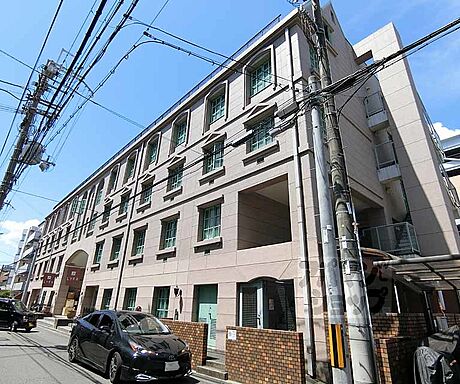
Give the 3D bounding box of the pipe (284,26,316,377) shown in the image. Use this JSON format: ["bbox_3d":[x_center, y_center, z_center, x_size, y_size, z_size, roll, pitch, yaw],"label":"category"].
[{"bbox_3d":[2.156,-1.250,8.592,0.145,12.170,0.145,23,-31,-39],"label":"pipe"}]

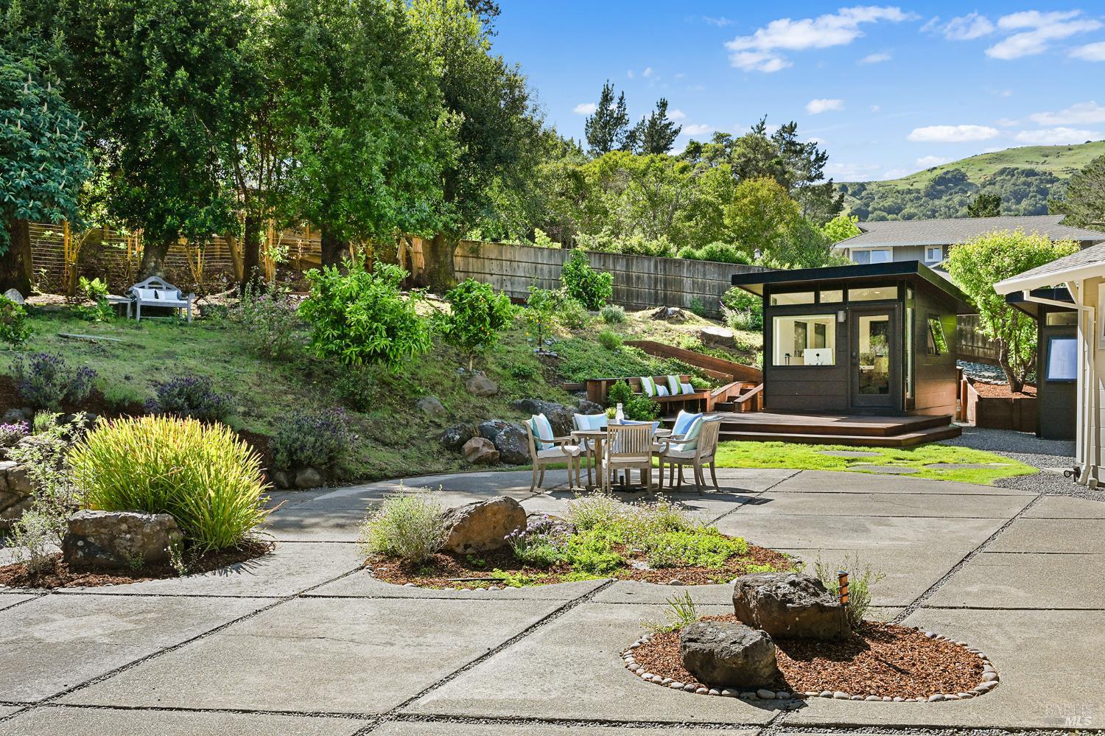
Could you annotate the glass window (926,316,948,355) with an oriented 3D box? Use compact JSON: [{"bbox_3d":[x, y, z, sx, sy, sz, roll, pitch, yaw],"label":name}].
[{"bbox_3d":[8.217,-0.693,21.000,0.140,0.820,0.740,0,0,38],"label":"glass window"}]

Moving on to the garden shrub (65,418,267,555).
[{"bbox_3d":[-3.494,0.994,9.000,1.750,1.130,1.600,0,0,0],"label":"garden shrub"}]

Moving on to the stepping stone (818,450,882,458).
[{"bbox_3d":[4.982,1.443,16.400,1.030,0.060,0.800,0,0,0],"label":"stepping stone"}]

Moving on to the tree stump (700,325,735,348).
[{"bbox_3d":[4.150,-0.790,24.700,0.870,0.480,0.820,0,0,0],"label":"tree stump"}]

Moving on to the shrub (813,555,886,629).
[{"bbox_3d":[1.787,1.337,5.900,0.400,0.430,0.360,0,0,0],"label":"shrub"}]

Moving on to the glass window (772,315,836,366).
[{"bbox_3d":[5.538,-0.598,21.600,1.470,1.120,0.080,0,0,38],"label":"glass window"}]

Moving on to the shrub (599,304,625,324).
[{"bbox_3d":[1.657,-1.500,27.500,0.730,0.560,0.680,0,0,0],"label":"shrub"}]

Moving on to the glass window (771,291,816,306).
[{"bbox_3d":[5.126,-1.465,20.897,0.970,0.260,0.060,0,0,35],"label":"glass window"}]

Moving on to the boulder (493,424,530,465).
[{"bbox_3d":[-0.631,1.182,15.100,0.600,0.610,0.550,0,0,-2],"label":"boulder"}]

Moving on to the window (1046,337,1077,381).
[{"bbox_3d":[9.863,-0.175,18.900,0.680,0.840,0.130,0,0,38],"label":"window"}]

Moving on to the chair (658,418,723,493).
[{"bbox_3d":[1.720,1.098,12.352,0.610,0.890,0.600,0,0,41],"label":"chair"}]

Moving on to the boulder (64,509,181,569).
[{"bbox_3d":[-3.437,1.371,7.850,0.900,0.420,0.550,0,0,-12],"label":"boulder"}]

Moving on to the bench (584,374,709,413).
[{"bbox_3d":[2.130,0.660,20.100,0.650,0.830,4.900,0,0,29],"label":"bench"}]

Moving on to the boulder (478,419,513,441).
[{"bbox_3d":[-0.933,1.047,16.200,0.600,0.430,0.500,0,0,0],"label":"boulder"}]

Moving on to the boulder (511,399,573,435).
[{"bbox_3d":[-0.188,0.880,17.100,1.100,0.700,0.800,0,0,0],"label":"boulder"}]

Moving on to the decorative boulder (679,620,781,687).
[{"bbox_3d":[0.885,1.414,4.903,0.490,0.270,0.380,0,0,9],"label":"decorative boulder"}]

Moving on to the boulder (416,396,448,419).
[{"bbox_3d":[-2.061,0.672,16.800,0.550,0.420,0.450,0,0,0],"label":"boulder"}]

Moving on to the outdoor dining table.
[{"bbox_3d":[0.898,1.182,12.903,1.280,0.730,1.280,0,0,0],"label":"outdoor dining table"}]

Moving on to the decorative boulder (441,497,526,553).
[{"bbox_3d":[-0.606,1.334,8.450,0.760,0.460,0.560,0,0,0],"label":"decorative boulder"}]

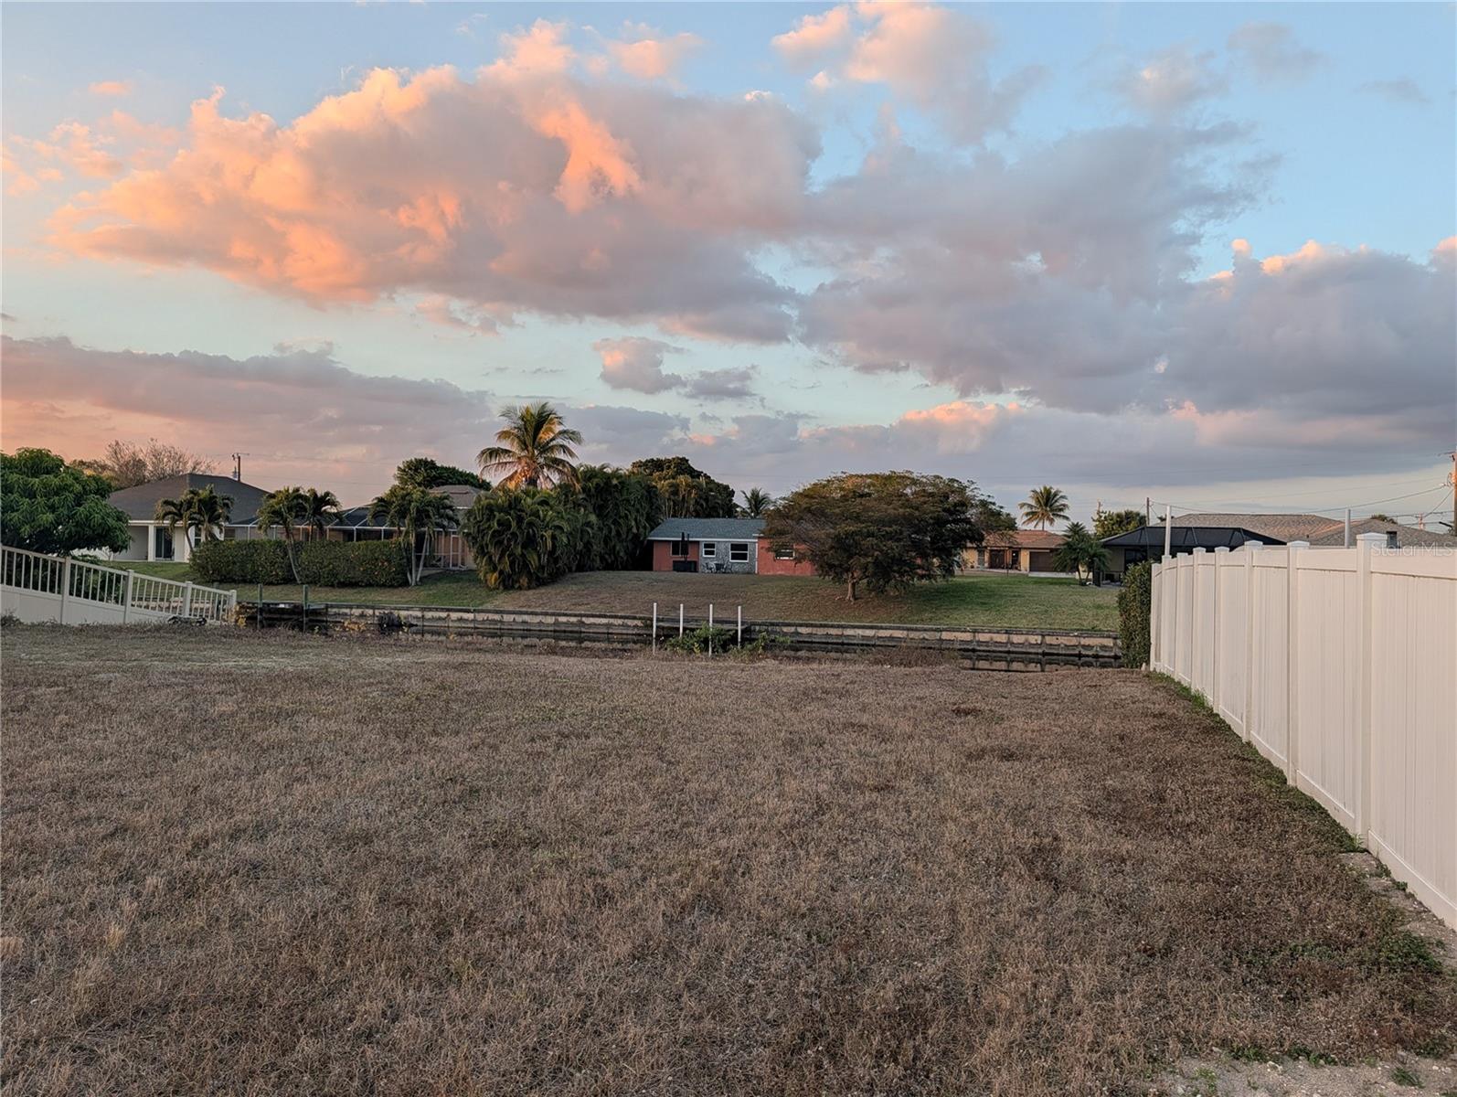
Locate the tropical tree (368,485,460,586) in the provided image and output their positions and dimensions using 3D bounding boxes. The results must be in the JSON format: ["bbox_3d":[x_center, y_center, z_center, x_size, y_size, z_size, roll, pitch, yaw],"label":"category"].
[{"bbox_3d":[-18.047,-0.783,58.000,5.000,5.672,4.600,1,-1,0],"label":"tropical tree"}]

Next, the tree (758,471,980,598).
[{"bbox_3d":[8.179,-0.705,57.000,12.000,7.112,11.500,1,-1,0],"label":"tree"}]

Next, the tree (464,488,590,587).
[{"bbox_3d":[-12.085,-0.646,60.500,7.400,5.985,6.000,1,-1,0],"label":"tree"}]

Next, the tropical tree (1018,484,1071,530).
[{"bbox_3d":[37.412,-2.098,119.910,6.000,11.059,6.000,1,-1,0],"label":"tropical tree"}]

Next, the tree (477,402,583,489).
[{"bbox_3d":[-13.055,-3.937,65.909,6.700,11.206,6.500,1,-1,0],"label":"tree"}]

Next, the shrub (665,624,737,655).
[{"bbox_3d":[-0.593,1.959,21.500,1.500,0.701,1.150,1,-1,0],"label":"shrub"}]

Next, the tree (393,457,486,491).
[{"bbox_3d":[-25.215,-3.265,87.923,8.000,9.408,7.500,1,-1,0],"label":"tree"}]

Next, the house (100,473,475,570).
[{"bbox_3d":[-30.263,-2.065,72.000,24.000,6.300,14.000,1,-1,13],"label":"house"}]

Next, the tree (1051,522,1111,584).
[{"bbox_3d":[22.640,0.274,65.000,3.700,3.982,3.500,1,-1,0],"label":"tree"}]

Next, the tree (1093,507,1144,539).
[{"bbox_3d":[36.642,-0.447,94.944,5.000,6.908,5.000,1,-1,0],"label":"tree"}]

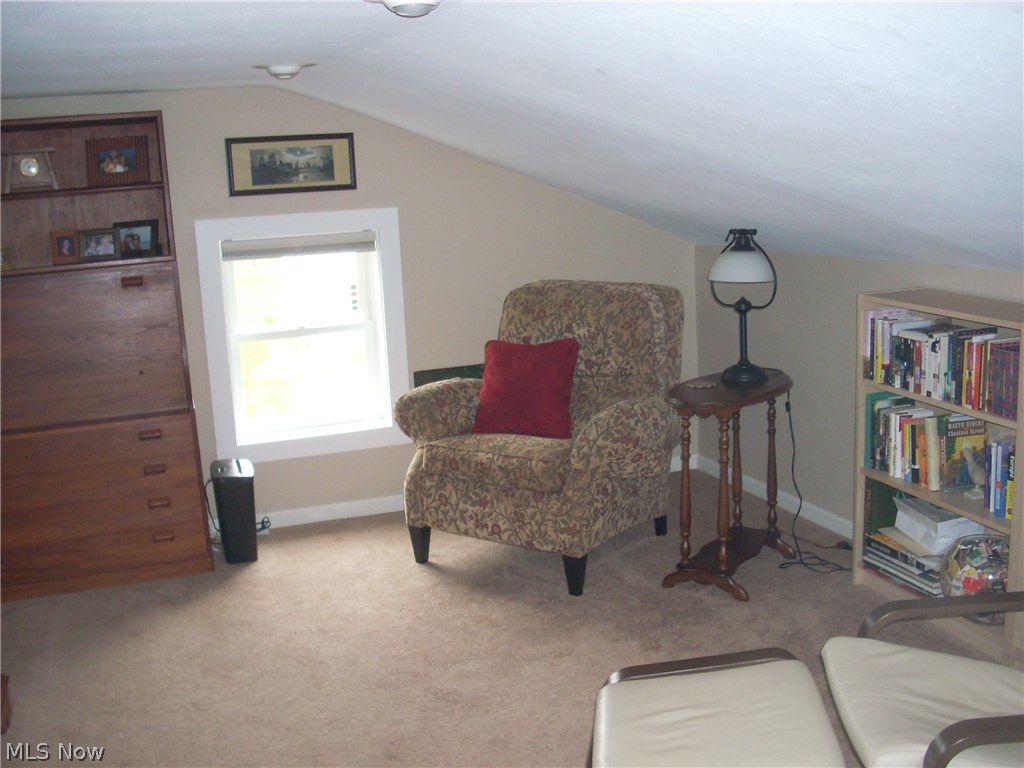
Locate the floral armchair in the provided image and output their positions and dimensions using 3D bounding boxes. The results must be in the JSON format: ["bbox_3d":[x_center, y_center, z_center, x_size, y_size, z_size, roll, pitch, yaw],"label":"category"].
[{"bbox_3d":[0.145,0.146,4.423,0.920,1.061,0.920,5,14,34],"label":"floral armchair"}]

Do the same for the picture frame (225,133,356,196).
[{"bbox_3d":[-0.925,-0.924,4.614,0.532,0.235,0.026,-7,12,-19],"label":"picture frame"}]

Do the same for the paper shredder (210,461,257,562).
[{"bbox_3d":[-1.153,0.534,4.562,0.172,0.364,0.291,-7,12,-19],"label":"paper shredder"}]

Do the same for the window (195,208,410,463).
[{"bbox_3d":[-0.893,-0.215,4.769,0.858,1.040,0.094,-7,12,-19],"label":"window"}]

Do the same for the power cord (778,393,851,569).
[{"bbox_3d":[1.132,0.363,4.136,0.239,0.655,0.239,-7,12,-19],"label":"power cord"}]

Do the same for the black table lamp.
[{"bbox_3d":[0.836,-0.279,3.976,0.234,0.559,0.229,-3,11,1],"label":"black table lamp"}]

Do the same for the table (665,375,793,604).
[{"bbox_3d":[0.819,0.356,4.080,0.380,0.725,0.603,6,14,36],"label":"table"}]

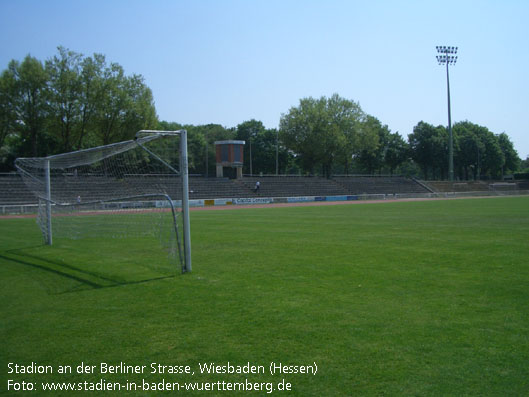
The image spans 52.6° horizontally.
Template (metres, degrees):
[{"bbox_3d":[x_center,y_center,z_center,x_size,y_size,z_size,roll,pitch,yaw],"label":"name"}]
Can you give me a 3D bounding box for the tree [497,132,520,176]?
[{"bbox_3d":[67.499,-11.895,148.000,7.910,13.280,7.910,-1,1,25],"label":"tree"}]

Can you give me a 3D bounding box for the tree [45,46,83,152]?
[{"bbox_3d":[-28.929,-13.385,77.000,6.020,16.980,6.020,-2,1,-21],"label":"tree"}]

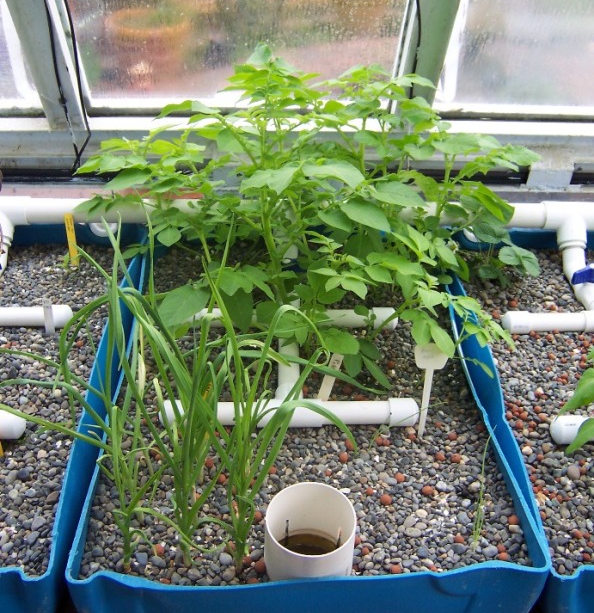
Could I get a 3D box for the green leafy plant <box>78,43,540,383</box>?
[{"bbox_3d":[0.020,-0.196,1.214,0.710,0.470,0.490,0,37,0],"label":"green leafy plant"}]

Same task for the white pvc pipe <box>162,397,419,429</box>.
[{"bbox_3d":[-0.009,0.156,1.110,0.376,0.041,0.041,0,37,0],"label":"white pvc pipe"}]

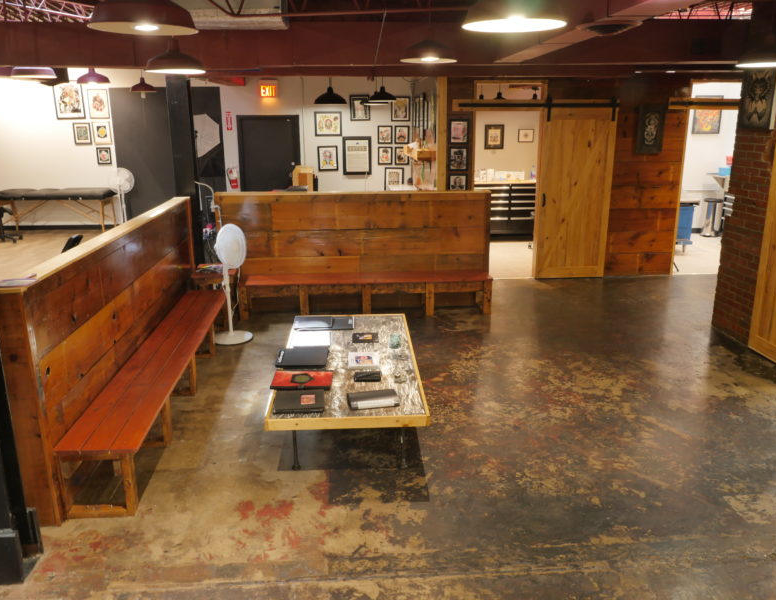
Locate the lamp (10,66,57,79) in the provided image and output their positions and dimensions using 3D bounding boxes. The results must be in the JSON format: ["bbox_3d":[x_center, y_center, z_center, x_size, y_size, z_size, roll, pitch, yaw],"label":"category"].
[{"bbox_3d":[-3.379,-2.246,6.152,0.395,0.240,0.395,-2,15,-5],"label":"lamp"}]

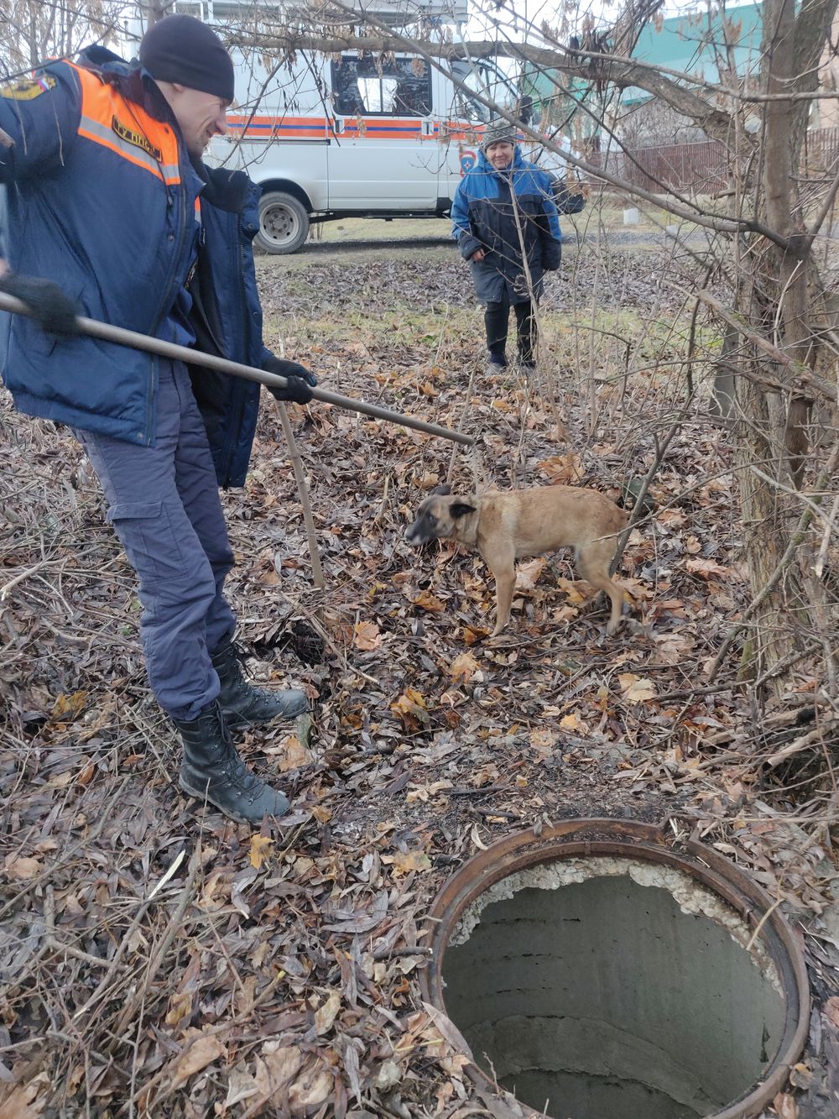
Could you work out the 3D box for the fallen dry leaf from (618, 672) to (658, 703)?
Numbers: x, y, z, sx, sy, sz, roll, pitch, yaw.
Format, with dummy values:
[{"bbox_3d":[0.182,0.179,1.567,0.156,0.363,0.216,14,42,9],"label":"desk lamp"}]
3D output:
[{"bbox_3d":[0.611,0.358,2.258,0.095,0.030,0.100,6,26,14],"label":"fallen dry leaf"}]

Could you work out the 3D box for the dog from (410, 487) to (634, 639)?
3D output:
[{"bbox_3d":[0.303,0.004,2.500,0.695,0.485,0.190,-1,25,0],"label":"dog"}]

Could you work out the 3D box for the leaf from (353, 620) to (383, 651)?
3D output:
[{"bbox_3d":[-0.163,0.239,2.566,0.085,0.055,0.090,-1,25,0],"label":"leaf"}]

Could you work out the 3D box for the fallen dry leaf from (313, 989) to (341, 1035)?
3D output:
[{"bbox_3d":[-0.159,0.784,1.402,0.036,0.020,0.075,9,27,20],"label":"fallen dry leaf"}]

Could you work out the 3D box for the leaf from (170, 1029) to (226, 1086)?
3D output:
[{"bbox_3d":[-0.365,0.822,1.336,0.050,0.022,0.095,20,32,37],"label":"leaf"}]

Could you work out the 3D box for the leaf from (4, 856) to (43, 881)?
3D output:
[{"bbox_3d":[-0.852,0.664,1.737,0.082,0.018,0.055,-10,27,-20],"label":"leaf"}]

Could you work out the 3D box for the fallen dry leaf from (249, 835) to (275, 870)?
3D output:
[{"bbox_3d":[-0.342,0.633,1.752,0.050,0.022,0.075,-1,25,0],"label":"fallen dry leaf"}]

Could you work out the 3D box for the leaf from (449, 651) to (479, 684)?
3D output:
[{"bbox_3d":[0.130,0.317,2.378,0.085,0.045,0.100,-1,25,0],"label":"leaf"}]

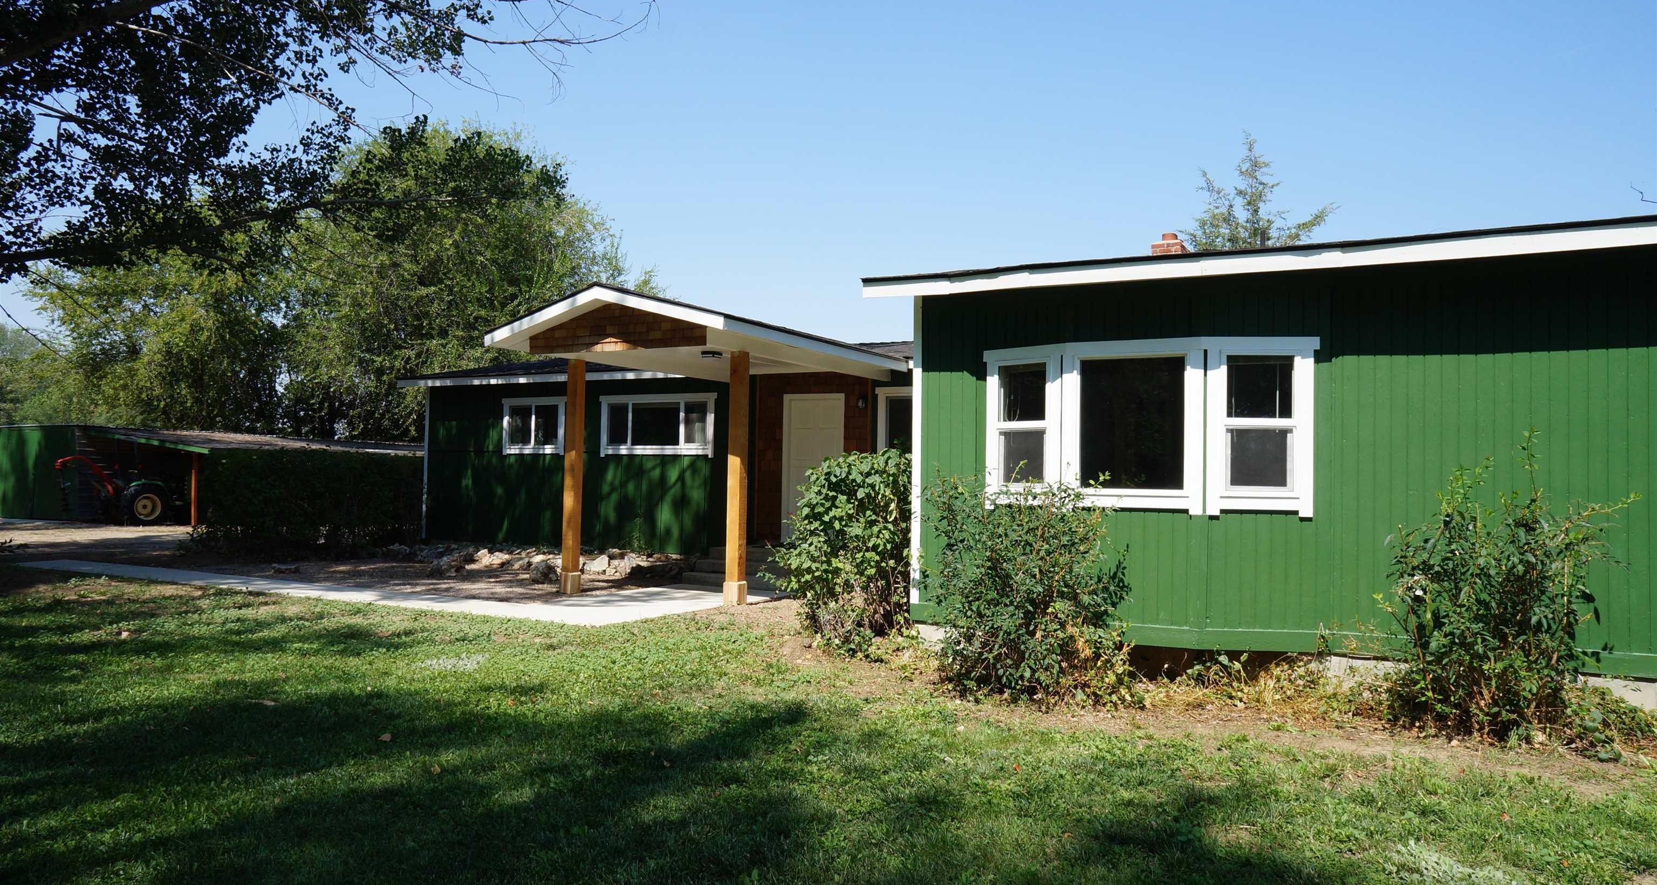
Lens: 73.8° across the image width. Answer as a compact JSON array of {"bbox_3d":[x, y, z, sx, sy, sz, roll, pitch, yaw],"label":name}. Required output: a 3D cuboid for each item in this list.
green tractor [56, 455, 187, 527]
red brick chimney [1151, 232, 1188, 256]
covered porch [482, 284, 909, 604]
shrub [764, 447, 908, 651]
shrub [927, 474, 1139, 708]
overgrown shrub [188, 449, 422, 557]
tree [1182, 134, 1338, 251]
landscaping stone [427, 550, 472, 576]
[{"bbox_3d":[-16.930,1.089,27.100,1.500,1.850,3.900,0,-2,28],"label":"green tractor"},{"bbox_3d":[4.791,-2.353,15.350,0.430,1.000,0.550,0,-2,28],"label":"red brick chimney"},{"bbox_3d":[-1.306,0.122,13.502,3.150,3.350,4.800,0,-2,28],"label":"covered porch"},{"bbox_3d":[0.187,0.882,9.650,1.200,1.630,1.200,0,-2,28],"label":"shrub"},{"bbox_3d":[1.394,0.888,7.450,1.220,1.500,1.150,0,-2,28],"label":"shrub"},{"bbox_3d":[-8.854,0.984,18.700,3.600,1.720,1.500,2,-2,-26],"label":"overgrown shrub"},{"bbox_3d":[9.695,-2.230,25.000,4.400,9.200,4.400,0,-2,28],"label":"tree"},{"bbox_3d":[-5.063,1.591,14.750,0.560,0.340,0.450,0,-2,28],"label":"landscaping stone"}]

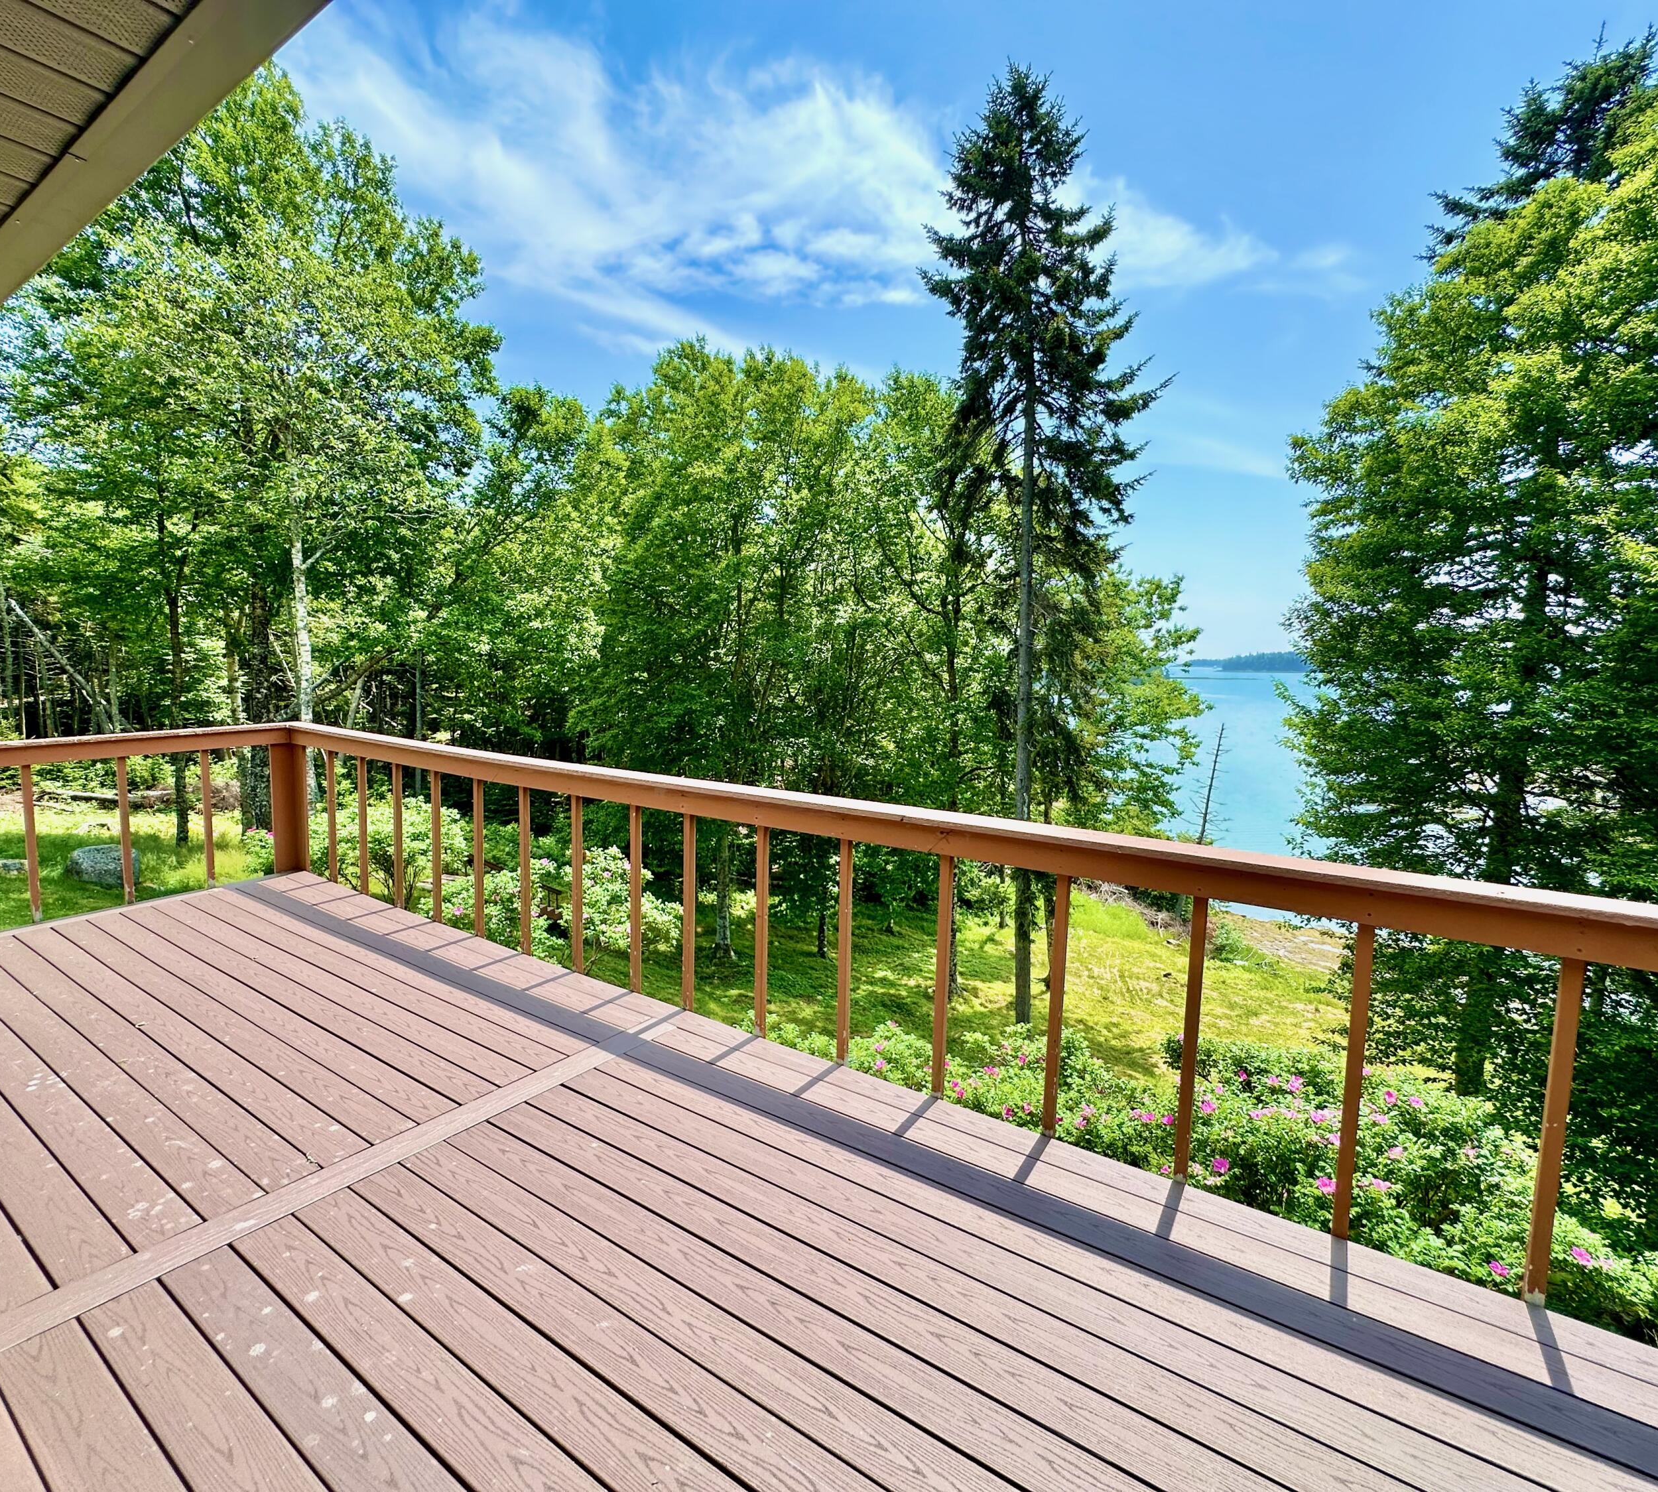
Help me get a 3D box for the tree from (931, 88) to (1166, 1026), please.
[{"bbox_3d":[3.337,-2.752,12.940,3.800,15.350,3.800,1,6,0],"label":"tree"}]

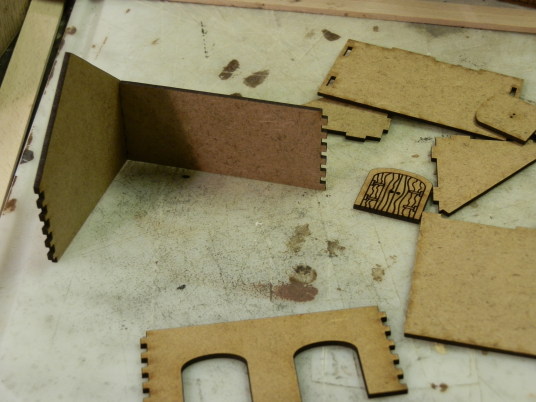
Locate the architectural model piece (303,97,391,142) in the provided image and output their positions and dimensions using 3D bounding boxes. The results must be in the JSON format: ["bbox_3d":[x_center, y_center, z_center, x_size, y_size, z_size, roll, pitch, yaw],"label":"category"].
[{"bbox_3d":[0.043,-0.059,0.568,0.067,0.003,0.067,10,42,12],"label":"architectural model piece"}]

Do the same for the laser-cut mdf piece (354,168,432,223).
[{"bbox_3d":[0.068,-0.004,0.505,0.036,0.003,0.036,13,43,15],"label":"laser-cut mdf piece"}]

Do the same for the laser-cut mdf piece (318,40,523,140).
[{"bbox_3d":[0.095,-0.068,0.574,0.113,0.003,0.066,15,43,12],"label":"laser-cut mdf piece"}]

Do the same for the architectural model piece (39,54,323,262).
[{"bbox_3d":[-0.038,-0.024,0.458,0.117,0.095,0.095,10,42,12],"label":"architectural model piece"}]

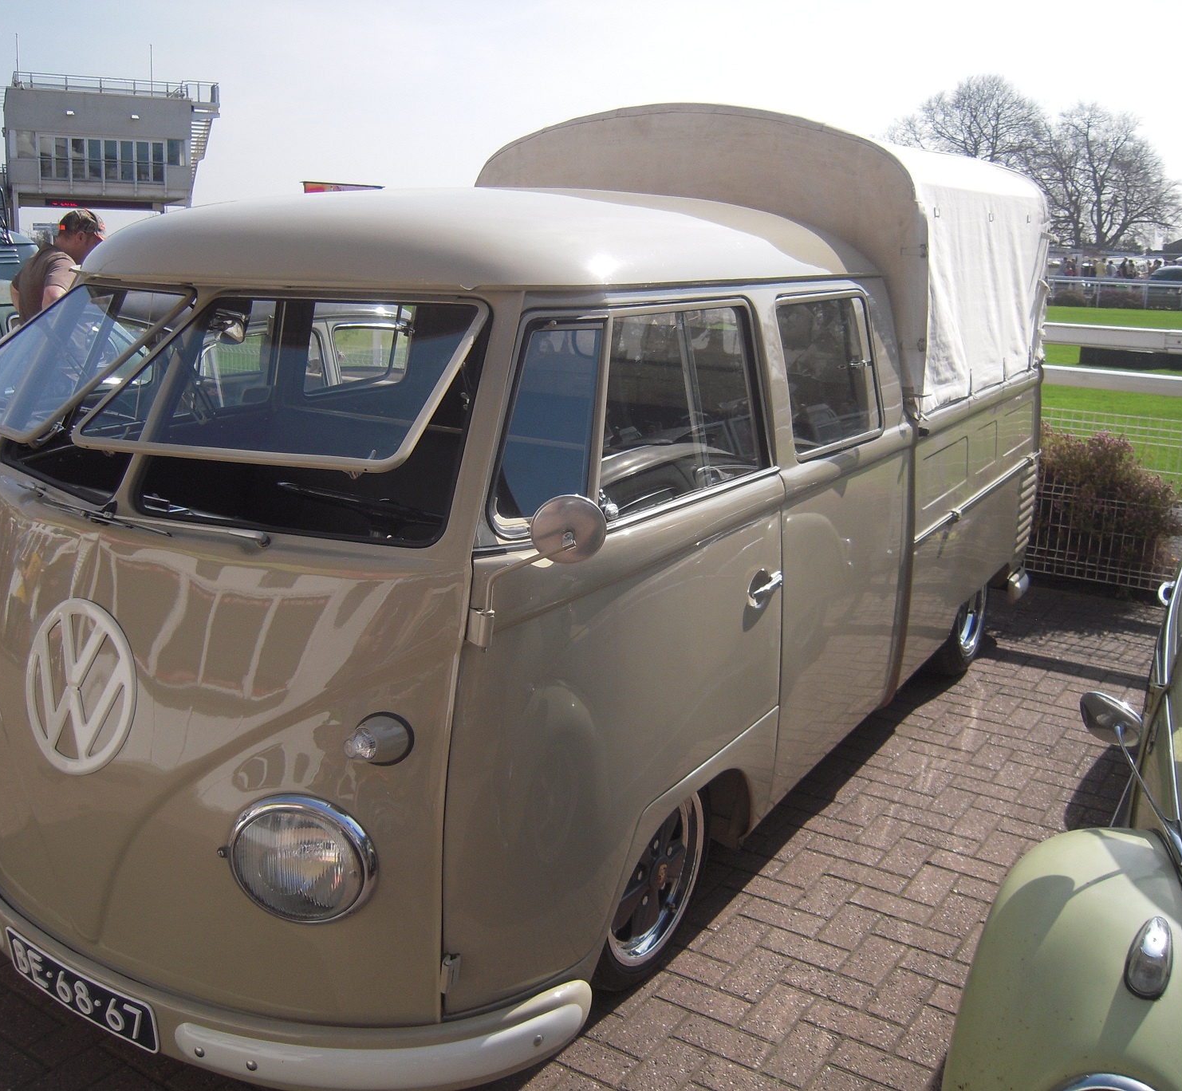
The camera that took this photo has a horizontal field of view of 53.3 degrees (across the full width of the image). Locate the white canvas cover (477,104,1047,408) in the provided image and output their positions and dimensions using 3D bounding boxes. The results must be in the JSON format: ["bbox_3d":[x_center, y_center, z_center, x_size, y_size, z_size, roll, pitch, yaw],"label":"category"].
[{"bbox_3d":[0.709,-1.113,4.425,1.700,0.890,1.720,11,18,30],"label":"white canvas cover"}]

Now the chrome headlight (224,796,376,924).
[{"bbox_3d":[-0.480,0.530,1.953,0.240,0.240,0.110,4,15,6],"label":"chrome headlight"}]

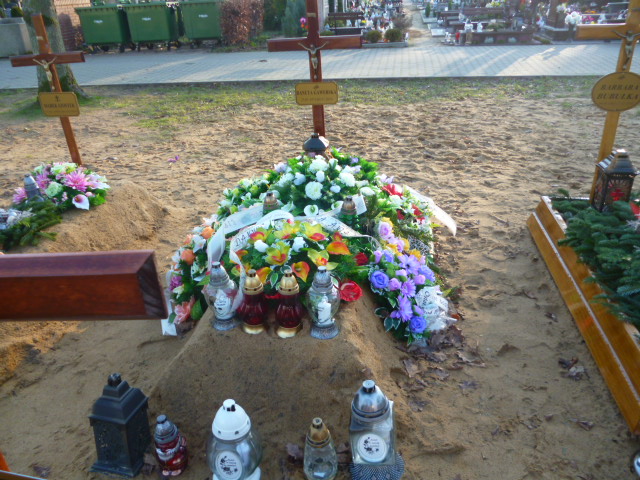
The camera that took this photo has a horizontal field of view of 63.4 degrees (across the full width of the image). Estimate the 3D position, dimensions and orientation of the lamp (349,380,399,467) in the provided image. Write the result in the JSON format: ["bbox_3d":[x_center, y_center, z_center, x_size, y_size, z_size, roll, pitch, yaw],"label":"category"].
[{"bbox_3d":[0.150,0.521,1.473,0.125,0.280,0.125,0,26,5],"label":"lamp"}]

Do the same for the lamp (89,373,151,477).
[{"bbox_3d":[-0.593,0.520,1.508,0.140,0.315,0.140,7,21,8],"label":"lamp"}]

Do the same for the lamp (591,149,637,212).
[{"bbox_3d":[1.648,-0.333,2.857,0.175,0.330,0.175,-4,26,-3],"label":"lamp"}]

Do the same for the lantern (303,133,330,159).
[{"bbox_3d":[-0.026,-0.545,3.380,0.165,0.290,0.165,-6,26,-8],"label":"lantern"}]

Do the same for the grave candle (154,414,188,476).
[{"bbox_3d":[-0.439,0.585,1.482,0.095,0.205,0.090,-4,26,-7],"label":"grave candle"}]

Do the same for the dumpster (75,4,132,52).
[{"bbox_3d":[-6.377,-6.347,15.500,1.330,1.250,1.050,-3,26,-2],"label":"dumpster"}]

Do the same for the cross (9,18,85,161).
[{"bbox_3d":[-2.098,-1.181,4.165,0.575,1.210,0.090,-5,25,-2],"label":"cross"}]

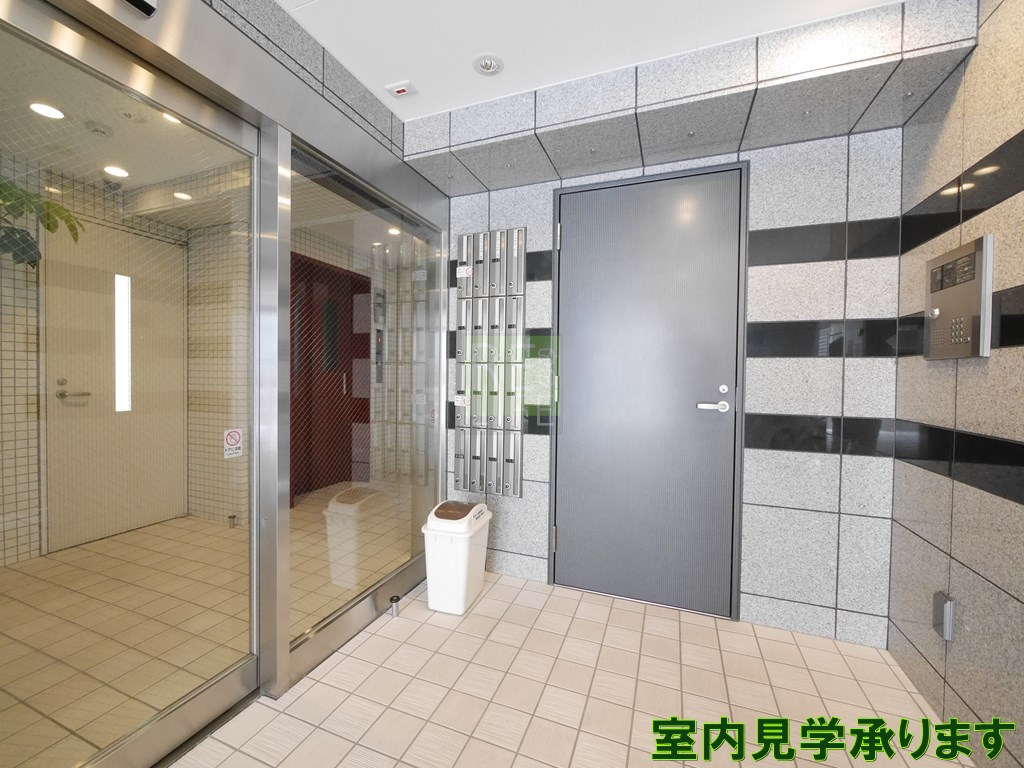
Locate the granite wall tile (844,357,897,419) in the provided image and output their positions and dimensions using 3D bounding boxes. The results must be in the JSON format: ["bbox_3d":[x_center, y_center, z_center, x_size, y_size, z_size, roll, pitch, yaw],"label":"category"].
[{"bbox_3d":[1.446,0.014,1.682,0.169,0.242,0.020,1,1,20],"label":"granite wall tile"}]

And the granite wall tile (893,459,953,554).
[{"bbox_3d":[1.480,0.426,1.492,0.022,0.246,0.366,1,1,21],"label":"granite wall tile"}]

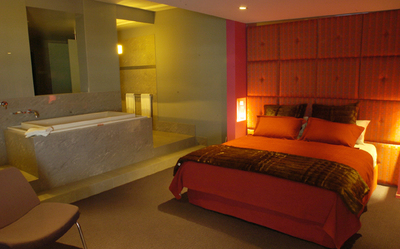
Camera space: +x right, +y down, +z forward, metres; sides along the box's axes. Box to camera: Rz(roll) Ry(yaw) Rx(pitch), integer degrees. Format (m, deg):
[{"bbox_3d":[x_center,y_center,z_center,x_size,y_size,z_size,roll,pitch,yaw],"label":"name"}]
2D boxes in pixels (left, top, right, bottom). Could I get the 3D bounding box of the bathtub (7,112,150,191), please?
[{"bbox_3d":[-1.771,0.310,4.397,0.924,0.706,1.920,6,12,37],"label":"bathtub"}]

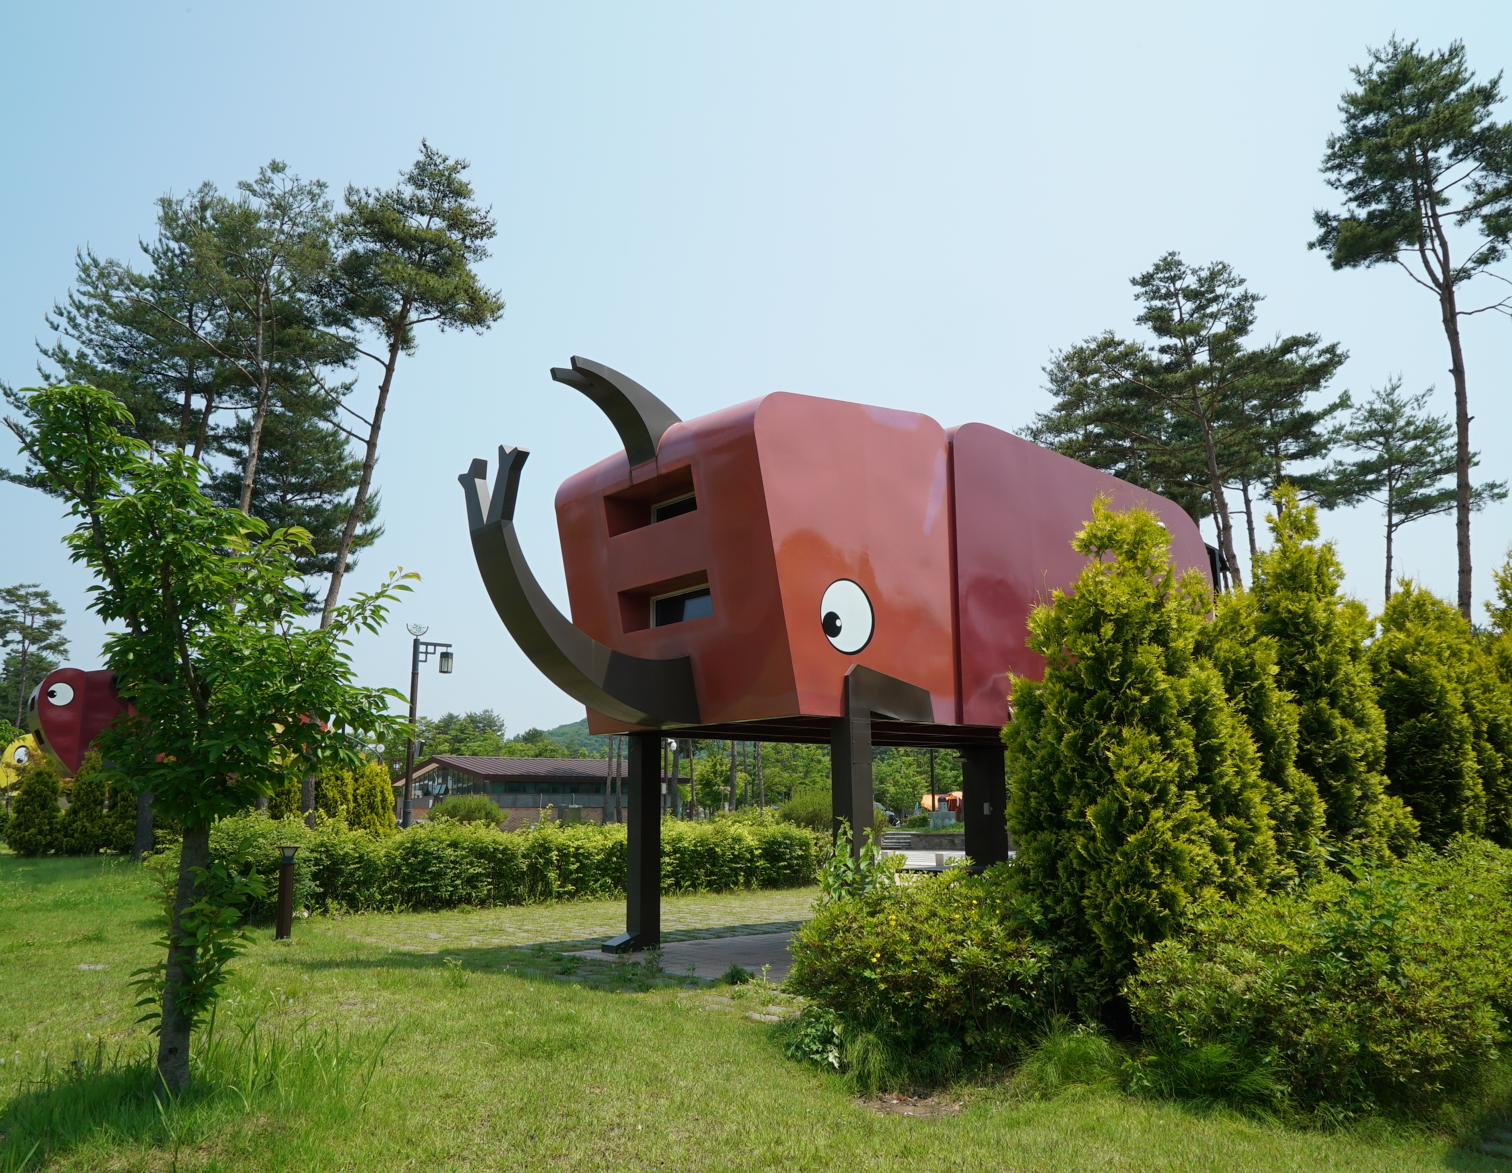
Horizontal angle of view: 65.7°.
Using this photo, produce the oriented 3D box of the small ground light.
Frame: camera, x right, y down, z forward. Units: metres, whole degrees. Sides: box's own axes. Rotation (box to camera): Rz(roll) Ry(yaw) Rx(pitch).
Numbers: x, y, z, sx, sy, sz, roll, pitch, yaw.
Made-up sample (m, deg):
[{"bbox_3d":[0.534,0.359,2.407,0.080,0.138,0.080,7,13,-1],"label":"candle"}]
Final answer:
[{"bbox_3d":[-5.533,3.605,13.834,0.292,1.108,0.292,4,-12,-21],"label":"small ground light"}]

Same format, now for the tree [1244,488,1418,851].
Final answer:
[{"bbox_3d":[4.841,1.216,10.138,1.385,4.290,1.385,-5,-11,25],"label":"tree"}]

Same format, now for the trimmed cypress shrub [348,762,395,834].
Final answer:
[{"bbox_3d":[-9.651,5.663,29.476,1.118,2.531,1.118,3,-11,-18],"label":"trimmed cypress shrub"}]

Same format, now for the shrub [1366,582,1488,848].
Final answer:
[{"bbox_3d":[6.964,1.826,12.159,1.213,3.766,1.213,-6,-12,29],"label":"shrub"}]

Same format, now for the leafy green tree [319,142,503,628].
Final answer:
[{"bbox_3d":[-7.279,-1.925,23.715,3.838,15.415,3.838,3,-11,-17],"label":"leafy green tree"}]

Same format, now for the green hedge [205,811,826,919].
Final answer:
[{"bbox_3d":[-3.253,4.806,20.872,1.300,1.350,12.272,-11,-15,43],"label":"green hedge"}]

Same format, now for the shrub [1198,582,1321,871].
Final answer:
[{"bbox_3d":[3.705,1.593,9.056,1.160,3.186,1.160,-4,-11,22],"label":"shrub"}]

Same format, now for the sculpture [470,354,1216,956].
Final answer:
[{"bbox_3d":[1.252,1.113,13.462,9.778,5.743,3.530,9,-14,-40],"label":"sculpture"}]

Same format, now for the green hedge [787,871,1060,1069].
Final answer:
[{"bbox_3d":[1.007,2.264,7.049,1.643,1.080,1.500,-2,-11,8],"label":"green hedge"}]

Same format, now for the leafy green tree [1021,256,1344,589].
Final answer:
[{"bbox_3d":[10.122,-0.924,27.068,7.162,14.363,7.162,-4,-11,21],"label":"leafy green tree"}]

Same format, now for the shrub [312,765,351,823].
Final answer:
[{"bbox_3d":[-16.751,8.739,46.209,1.732,3.371,1.732,3,-11,-19],"label":"shrub"}]

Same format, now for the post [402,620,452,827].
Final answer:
[{"bbox_3d":[-6.637,3.248,23.300,1.100,5.074,0.450,6,-12,-31],"label":"post"}]

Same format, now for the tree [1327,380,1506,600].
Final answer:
[{"bbox_3d":[19.317,0.651,33.439,5.091,13.829,5.091,-7,-12,30],"label":"tree"}]

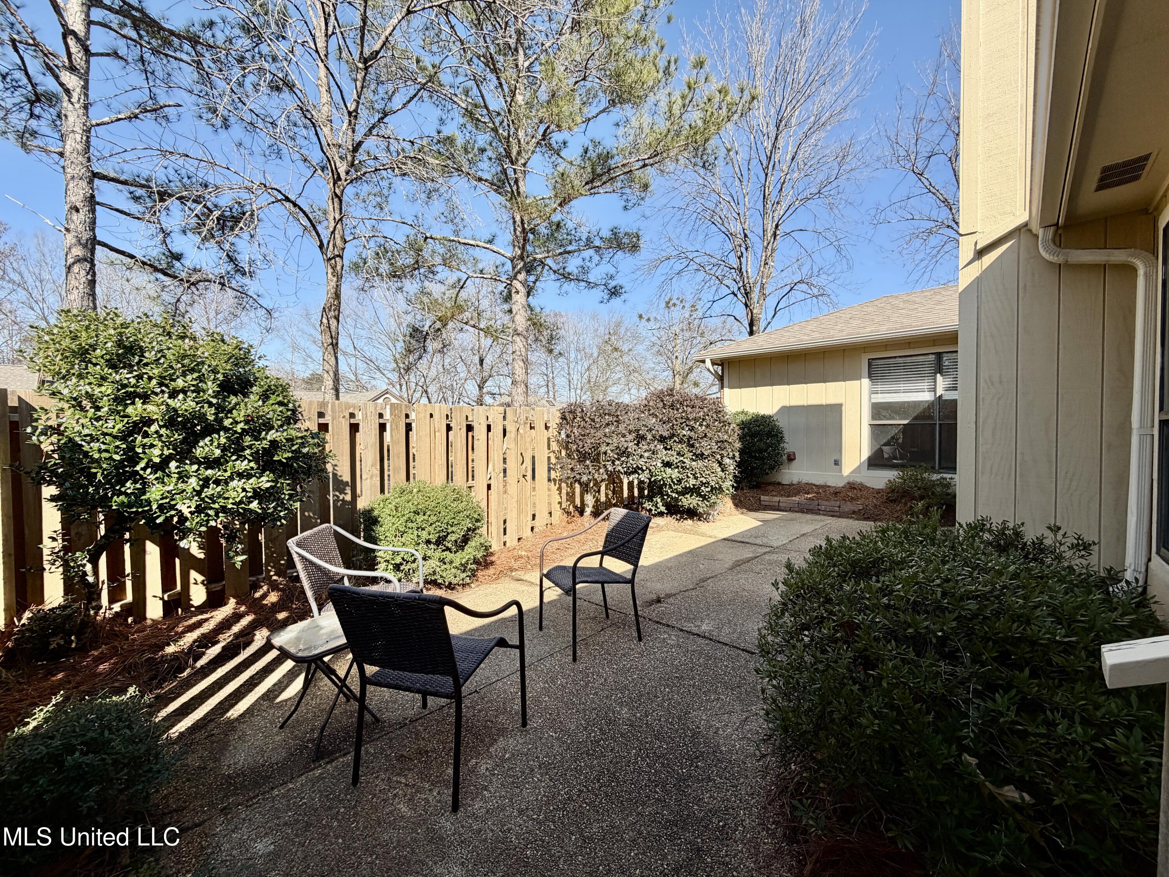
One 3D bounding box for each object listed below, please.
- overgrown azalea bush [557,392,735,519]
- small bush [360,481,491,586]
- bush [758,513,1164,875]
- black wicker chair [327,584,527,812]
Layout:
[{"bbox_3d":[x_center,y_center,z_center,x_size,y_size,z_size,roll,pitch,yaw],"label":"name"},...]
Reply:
[{"bbox_3d":[1.153,0.247,7.206,1.600,2.000,2.900,0,1,44],"label":"overgrown azalea bush"},{"bbox_3d":[-1.629,0.927,4.867,1.120,0.970,1.320,0,1,44],"label":"small bush"},{"bbox_3d":[1.962,1.020,2.319,1.500,0.850,2.300,0,1,44],"label":"bush"},{"bbox_3d":[-0.688,1.038,2.184,0.623,0.880,0.670,0,1,17],"label":"black wicker chair"}]

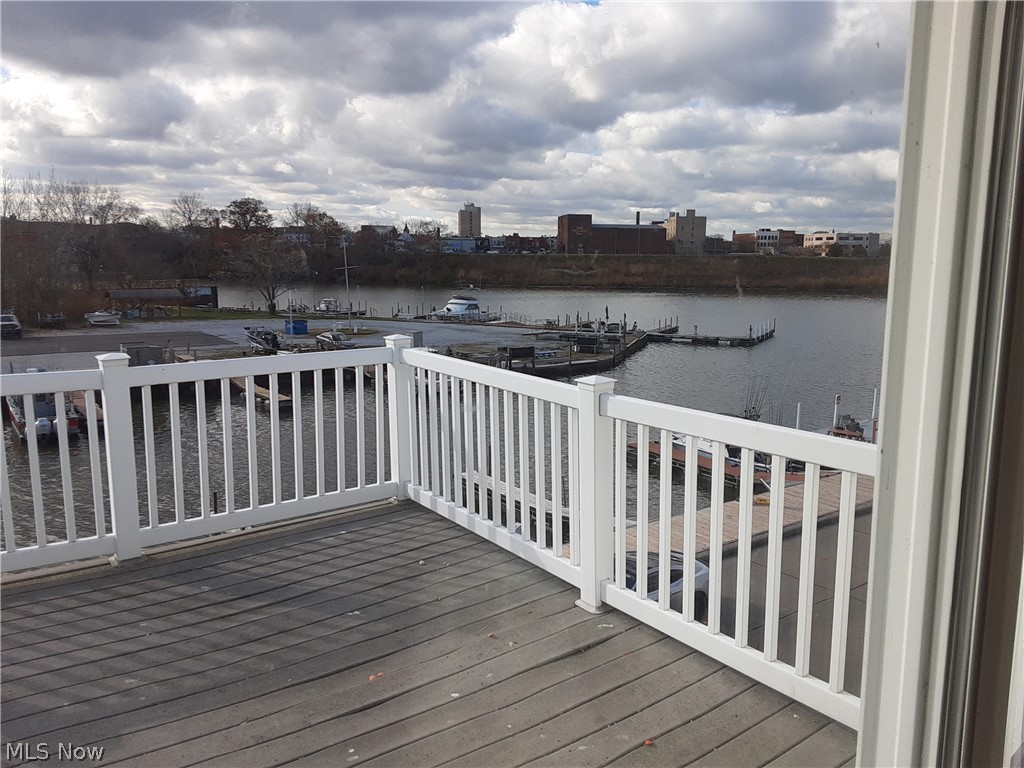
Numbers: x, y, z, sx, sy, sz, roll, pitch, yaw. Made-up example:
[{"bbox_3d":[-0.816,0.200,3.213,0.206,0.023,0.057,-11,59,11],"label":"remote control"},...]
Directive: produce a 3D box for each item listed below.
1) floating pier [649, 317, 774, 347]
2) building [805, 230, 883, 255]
[{"bbox_3d":[20.445,-5.417,79.872,10.674,2.050,12.977,4,10,23],"label":"floating pier"},{"bbox_3d":[155.701,-65.452,378.541,21.091,12.071,30.214,-1,9,-7],"label":"building"}]

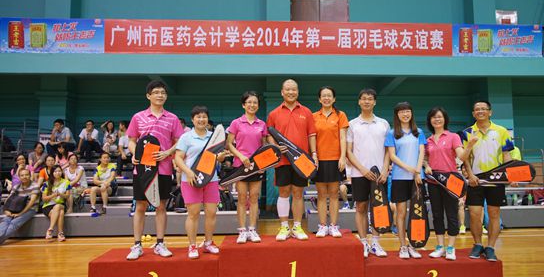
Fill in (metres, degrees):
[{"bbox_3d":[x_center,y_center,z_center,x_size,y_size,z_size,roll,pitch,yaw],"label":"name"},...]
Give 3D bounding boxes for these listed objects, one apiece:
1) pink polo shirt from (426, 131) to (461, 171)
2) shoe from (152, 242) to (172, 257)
[{"bbox_3d":[1.860,0.149,3.910,0.410,0.490,0.270,-2,-4,28],"label":"pink polo shirt"},{"bbox_3d":[-1.117,1.133,3.709,0.290,0.115,0.105,-5,-5,44],"label":"shoe"}]

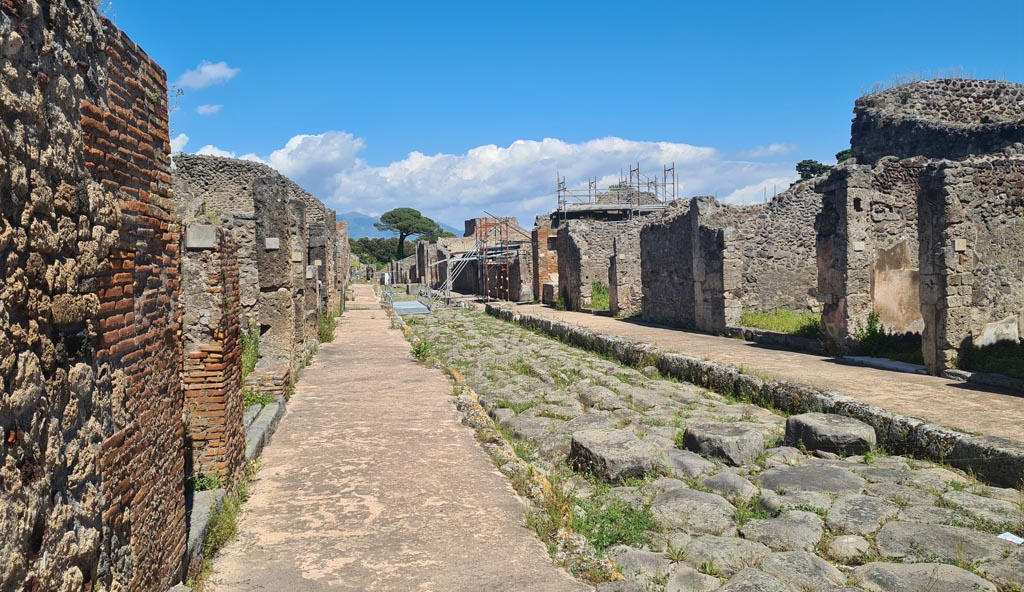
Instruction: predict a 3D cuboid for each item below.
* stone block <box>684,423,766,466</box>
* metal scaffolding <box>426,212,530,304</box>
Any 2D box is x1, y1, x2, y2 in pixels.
[{"bbox_3d":[2.190,1.490,7.900,0.640,0.290,0.680,-2,2,-19],"label":"stone block"},{"bbox_3d":[-1.620,-1.930,39.800,4.700,4.500,3.700,-2,2,-11],"label":"metal scaffolding"}]

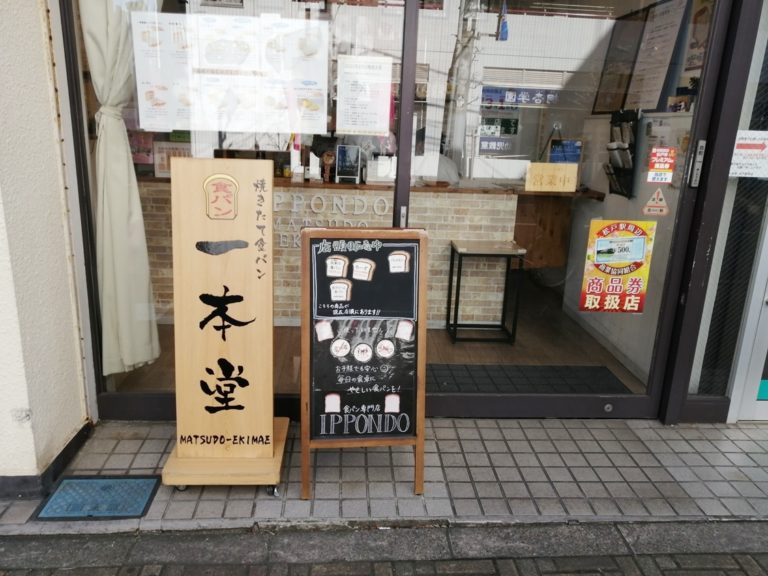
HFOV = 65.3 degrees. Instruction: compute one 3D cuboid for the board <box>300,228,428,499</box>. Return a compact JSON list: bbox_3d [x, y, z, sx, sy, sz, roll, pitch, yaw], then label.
[{"bbox_3d":[-0.081,0.242,2.244,0.451,0.953,0.434,0,17,-6],"label":"board"}]

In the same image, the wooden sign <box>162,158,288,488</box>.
[{"bbox_3d":[-0.563,0.139,2.148,0.404,1.172,0.399,1,17,-4],"label":"wooden sign"}]

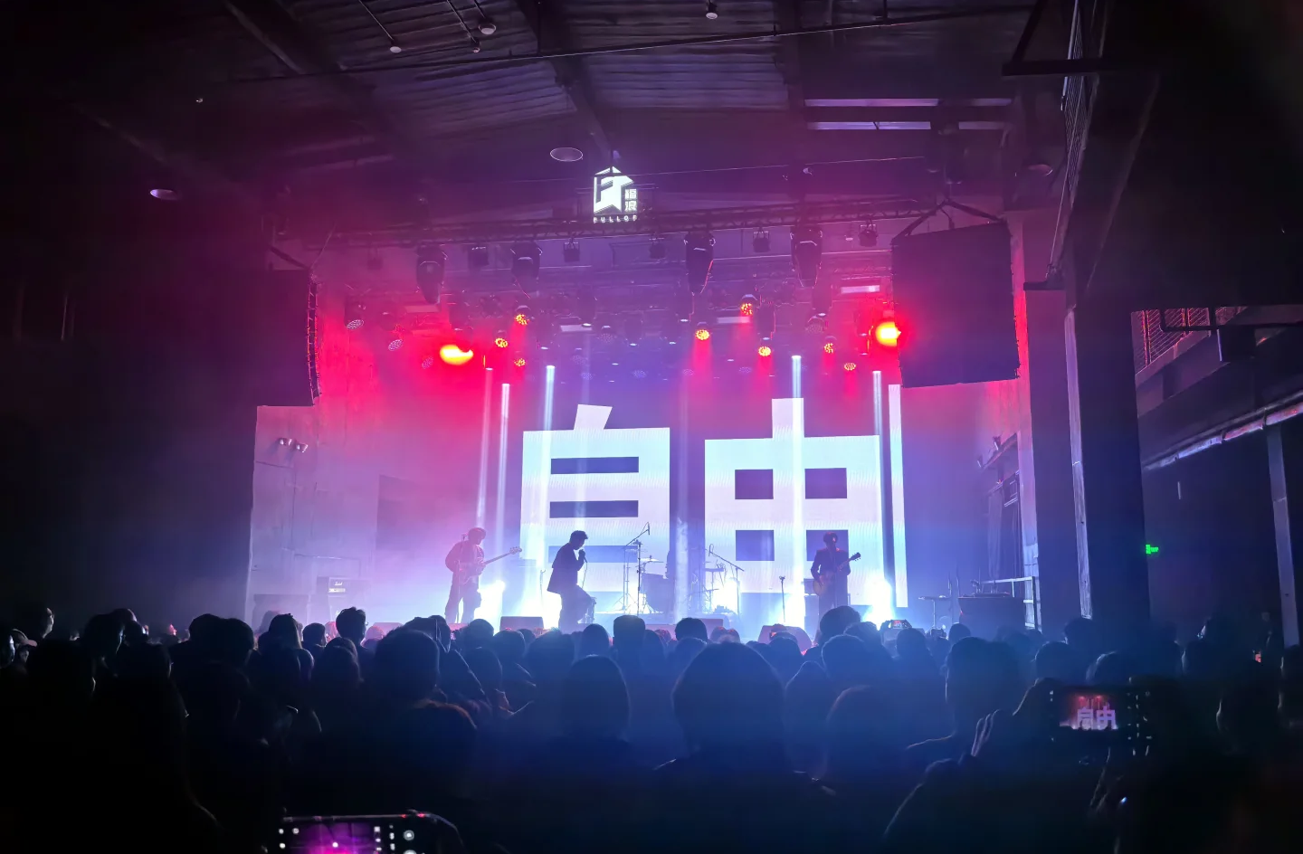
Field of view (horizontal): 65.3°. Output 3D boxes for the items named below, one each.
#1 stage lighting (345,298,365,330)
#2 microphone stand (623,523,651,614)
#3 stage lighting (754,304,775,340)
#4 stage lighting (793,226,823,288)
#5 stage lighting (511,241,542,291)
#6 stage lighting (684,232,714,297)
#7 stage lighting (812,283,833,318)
[{"bbox_3d":[-5.053,-1.945,17.335,0.320,0.530,0.360,-5,-10,30],"label":"stage lighting"},{"bbox_3d":[-0.232,2.235,15.994,0.450,1.400,0.450,-1,-9,11],"label":"microphone stand"},{"bbox_3d":[1.919,-1.778,17.252,0.333,0.536,0.283,-1,-8,10],"label":"stage lighting"},{"bbox_3d":[2.100,-2.293,13.697,0.395,0.753,0.336,-1,-8,10],"label":"stage lighting"},{"bbox_3d":[-1.766,-2.278,14.412,0.360,0.600,0.320,-1,-8,10],"label":"stage lighting"},{"bbox_3d":[0.642,-2.199,13.638,0.390,0.800,0.360,-1,-9,11],"label":"stage lighting"},{"bbox_3d":[2.643,-1.956,15.705,0.311,0.464,0.265,-1,-8,10],"label":"stage lighting"}]

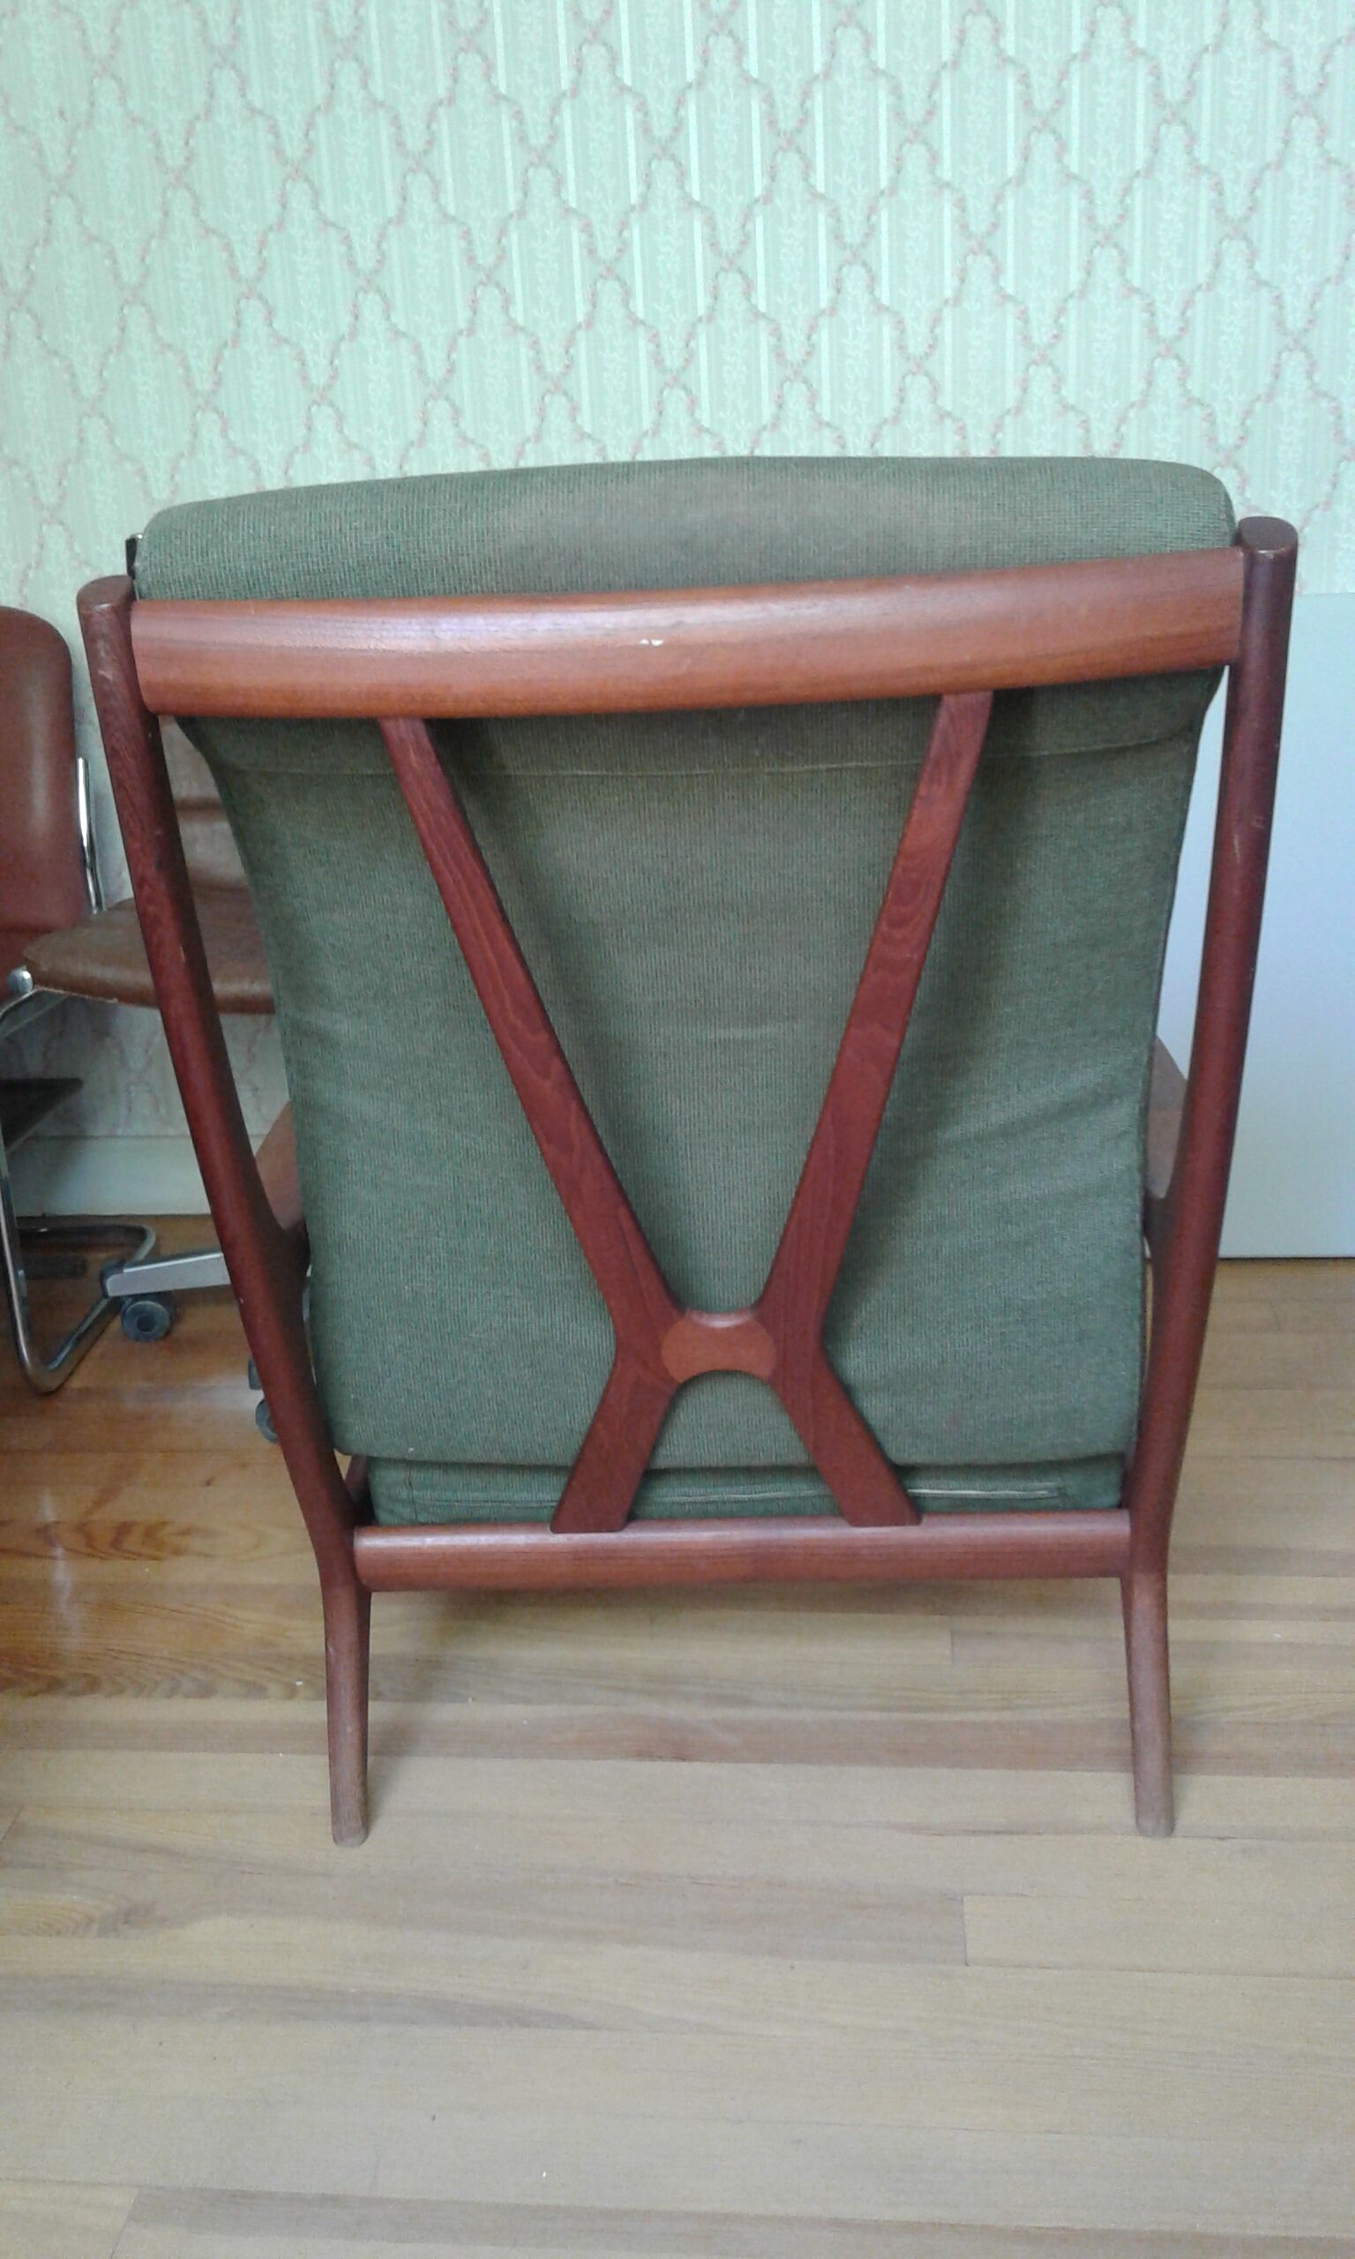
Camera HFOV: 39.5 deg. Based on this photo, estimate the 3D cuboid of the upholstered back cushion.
[{"bbox_3d":[0.022,-0.063,1.189,0.545,0.650,0.150,-2,36,2],"label":"upholstered back cushion"}]

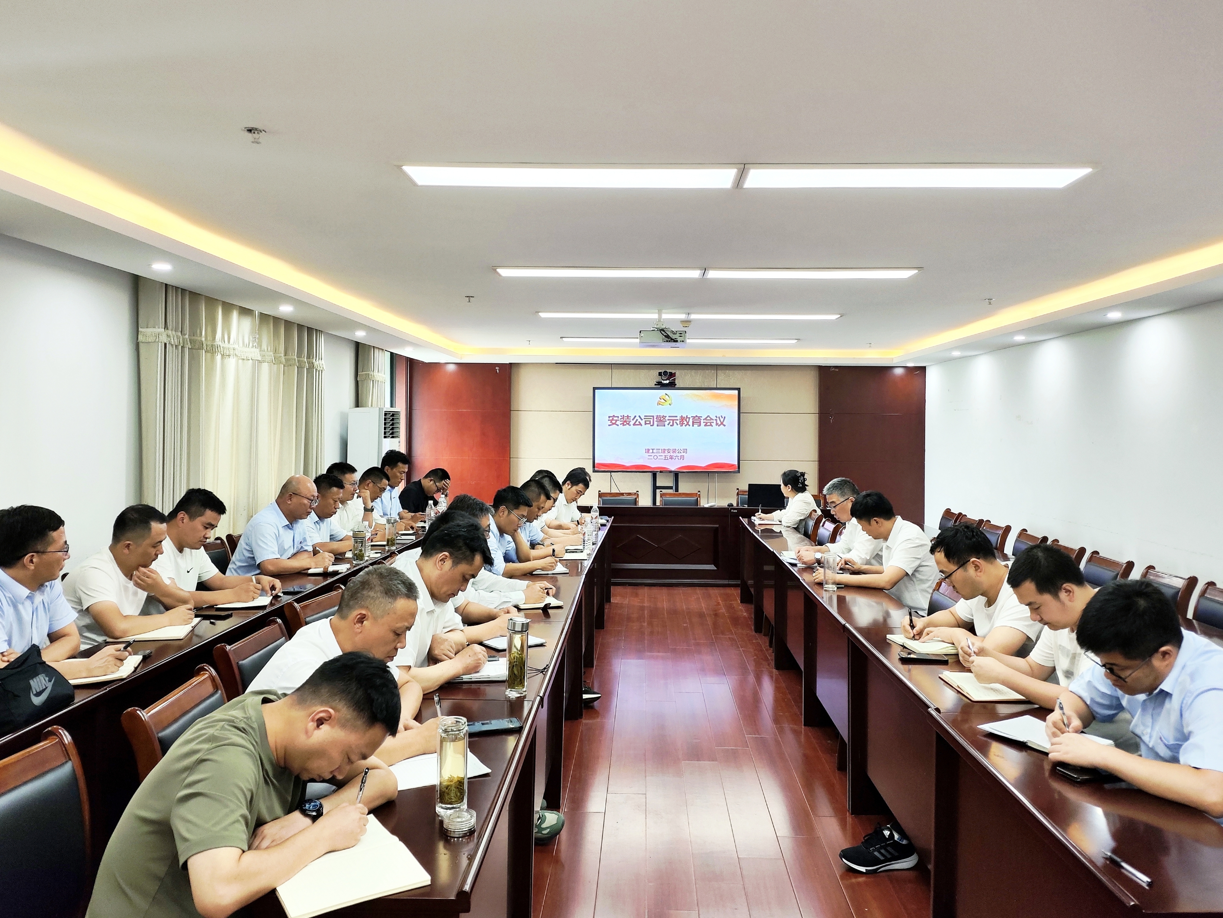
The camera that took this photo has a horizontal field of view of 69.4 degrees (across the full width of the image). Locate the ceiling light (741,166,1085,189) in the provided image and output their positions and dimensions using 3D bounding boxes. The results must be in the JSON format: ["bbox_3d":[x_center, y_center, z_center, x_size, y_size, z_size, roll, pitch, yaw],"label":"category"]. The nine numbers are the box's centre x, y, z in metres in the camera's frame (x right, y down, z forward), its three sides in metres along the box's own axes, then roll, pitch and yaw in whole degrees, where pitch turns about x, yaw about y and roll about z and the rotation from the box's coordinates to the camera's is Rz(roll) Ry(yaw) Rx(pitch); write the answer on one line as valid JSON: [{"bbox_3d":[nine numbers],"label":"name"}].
[{"bbox_3d":[1.064,-1.018,3.157,1.200,0.050,0.300,1,2,2],"label":"ceiling light"}]

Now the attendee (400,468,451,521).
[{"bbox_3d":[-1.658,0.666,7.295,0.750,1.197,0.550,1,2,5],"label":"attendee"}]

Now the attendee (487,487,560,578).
[{"bbox_3d":[-0.557,0.754,4.904,0.750,1.214,0.560,1,2,4],"label":"attendee"}]

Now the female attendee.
[{"bbox_3d":[1.529,0.725,7.575,0.640,1.260,0.500,1,2,17],"label":"female attendee"}]

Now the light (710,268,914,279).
[{"bbox_3d":[1.135,-1.078,5.054,1.200,0.050,0.300,1,2,2],"label":"light"}]

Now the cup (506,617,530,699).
[{"bbox_3d":[-0.282,0.600,2.666,0.071,0.232,0.071,1,2,0],"label":"cup"}]

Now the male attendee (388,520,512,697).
[{"bbox_3d":[-0.628,0.812,3.036,0.750,1.230,0.570,1,2,7],"label":"male attendee"}]

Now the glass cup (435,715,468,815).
[{"bbox_3d":[-0.325,0.630,1.806,0.064,0.195,0.064,1,2,0],"label":"glass cup"}]

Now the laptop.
[{"bbox_3d":[1.551,0.358,8.932,0.370,0.240,0.280,1,2,2],"label":"laptop"}]

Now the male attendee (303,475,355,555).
[{"bbox_3d":[-1.867,0.697,5.548,0.750,1.210,0.500,1,2,7],"label":"male attendee"}]

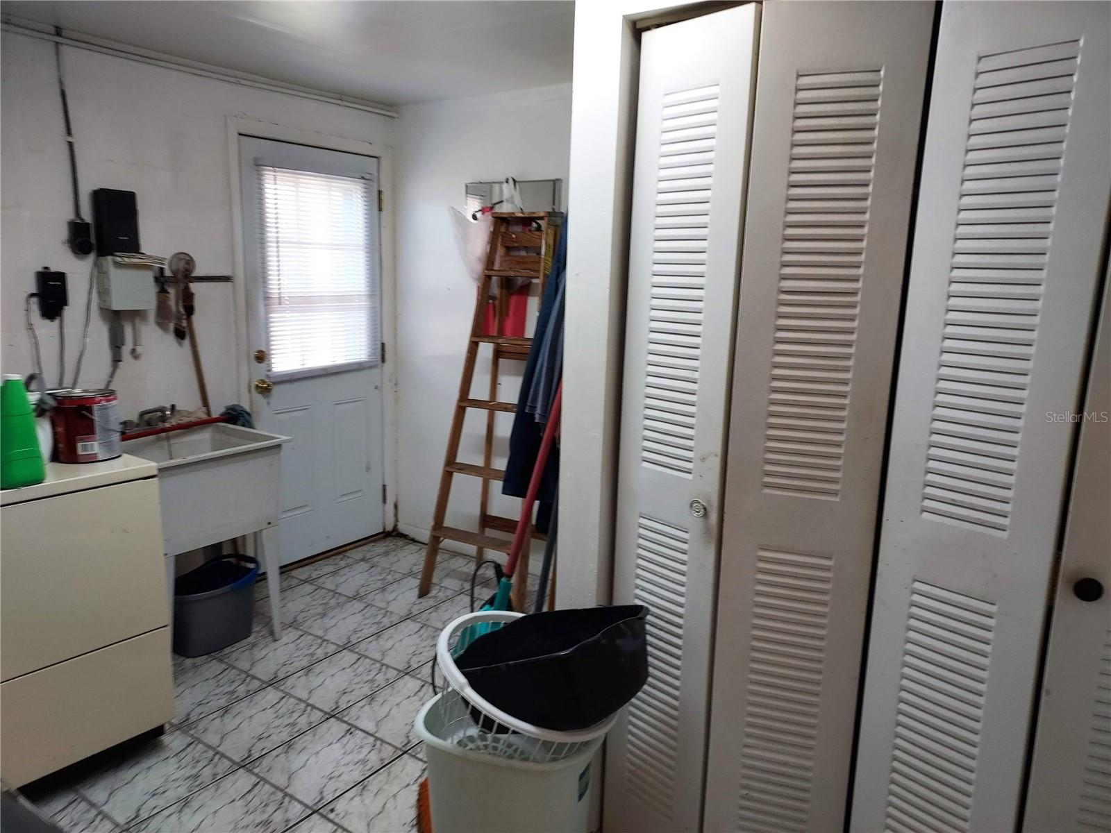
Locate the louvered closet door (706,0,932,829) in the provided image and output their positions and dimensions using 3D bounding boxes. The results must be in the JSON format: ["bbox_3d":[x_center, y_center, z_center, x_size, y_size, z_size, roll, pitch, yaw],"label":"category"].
[{"bbox_3d":[0.553,0.146,1.723,0.315,2.000,0.030,5,11,18],"label":"louvered closet door"}]

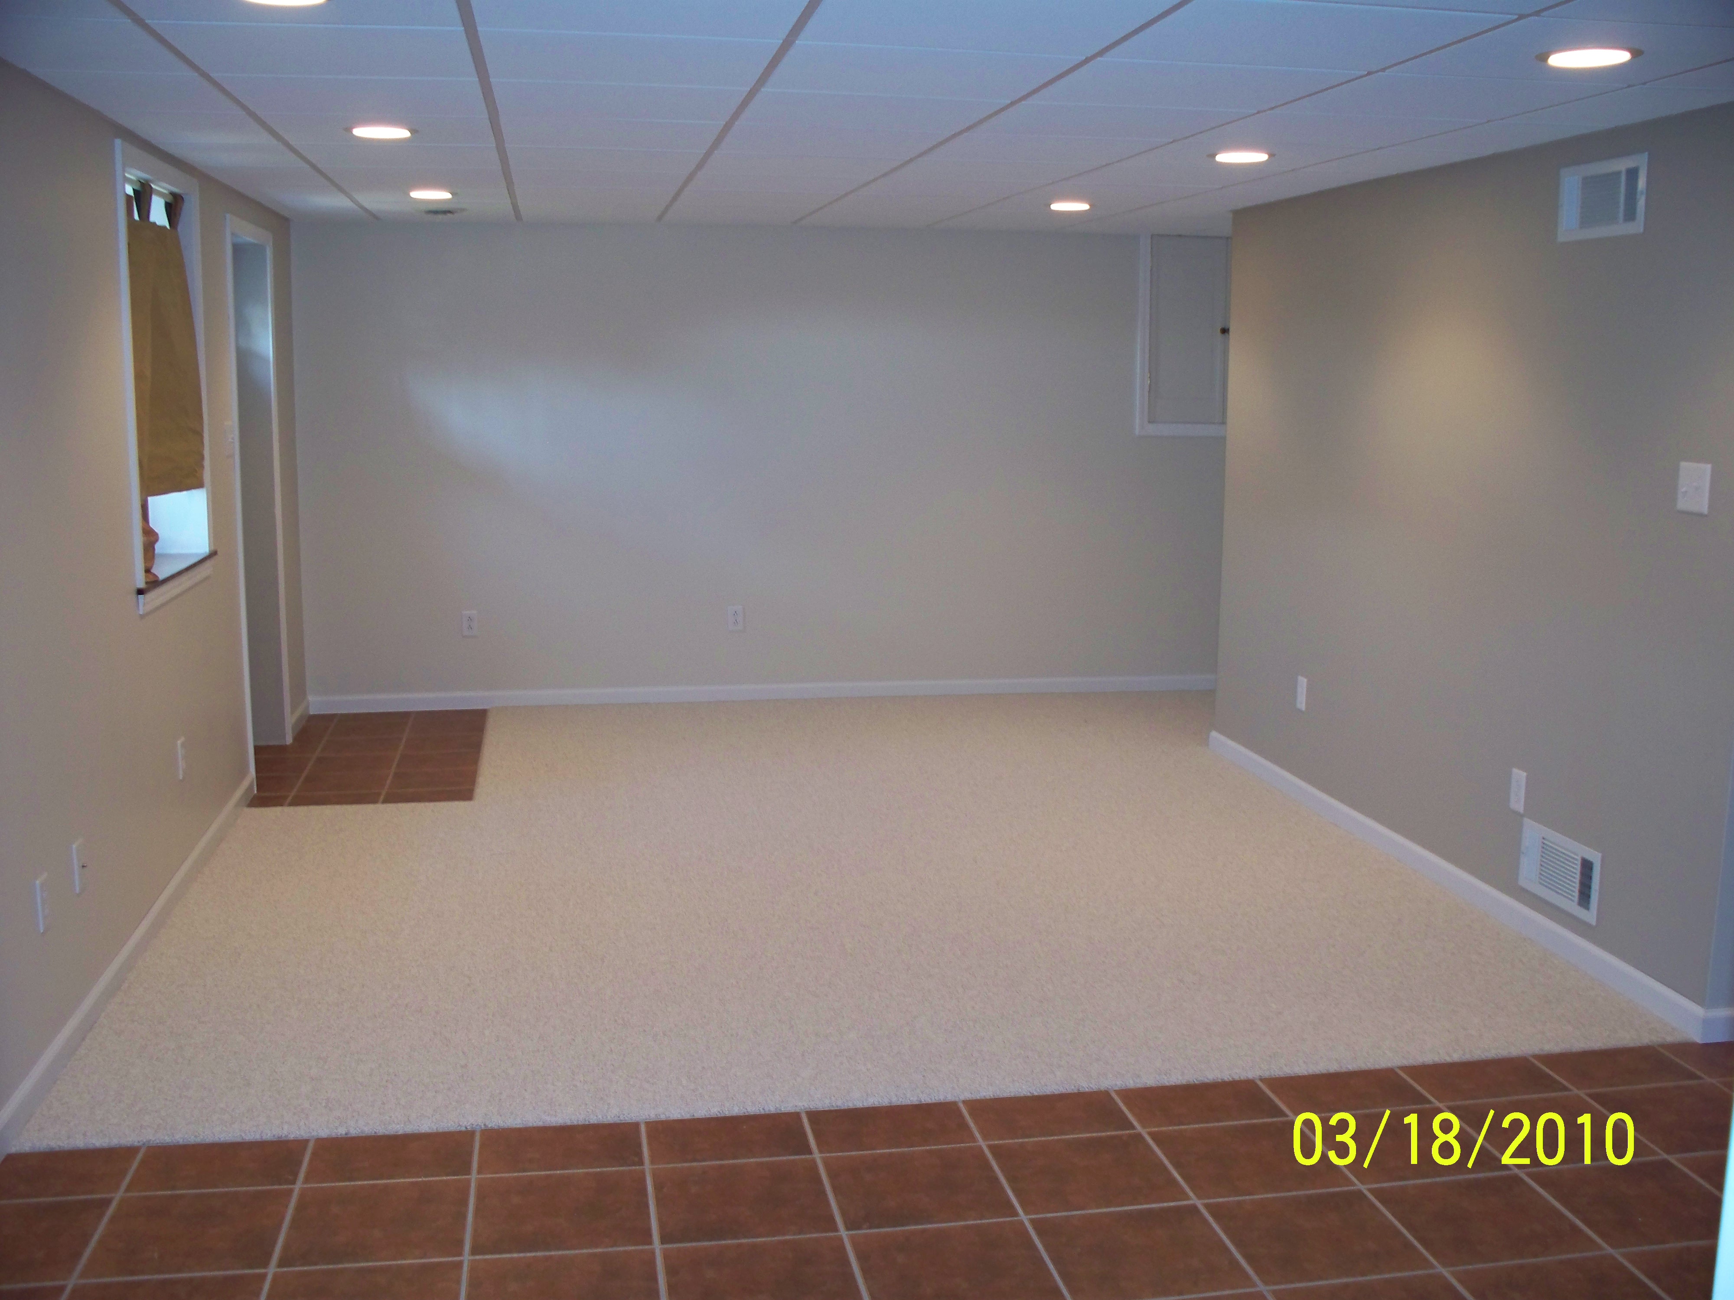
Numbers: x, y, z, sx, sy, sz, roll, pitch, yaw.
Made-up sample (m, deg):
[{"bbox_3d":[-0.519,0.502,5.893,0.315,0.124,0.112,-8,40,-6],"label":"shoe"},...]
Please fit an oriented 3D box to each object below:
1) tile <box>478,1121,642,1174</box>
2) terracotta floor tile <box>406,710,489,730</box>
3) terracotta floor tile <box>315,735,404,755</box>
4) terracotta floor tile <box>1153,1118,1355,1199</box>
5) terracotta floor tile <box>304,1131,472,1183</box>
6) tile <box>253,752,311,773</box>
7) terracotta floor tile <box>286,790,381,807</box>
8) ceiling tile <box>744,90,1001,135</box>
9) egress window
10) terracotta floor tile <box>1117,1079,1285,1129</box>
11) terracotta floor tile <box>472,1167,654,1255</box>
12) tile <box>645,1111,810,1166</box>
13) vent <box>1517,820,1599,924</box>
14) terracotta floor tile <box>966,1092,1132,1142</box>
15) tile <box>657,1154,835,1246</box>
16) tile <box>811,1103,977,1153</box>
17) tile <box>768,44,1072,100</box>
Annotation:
[{"bbox_3d":[-0.606,0.991,3.576,0.330,0.010,0.212,-1,9,-10],"label":"tile"},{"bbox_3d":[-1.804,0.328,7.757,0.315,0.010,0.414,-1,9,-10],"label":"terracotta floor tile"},{"bbox_3d":[-2.062,0.396,7.349,0.330,0.010,0.330,-1,9,-10],"label":"terracotta floor tile"},{"bbox_3d":[0.740,0.995,3.508,0.322,0.010,0.322,-1,9,-10],"label":"terracotta floor tile"},{"bbox_3d":[-0.938,1.005,3.560,0.330,0.010,0.210,-1,9,-10],"label":"terracotta floor tile"},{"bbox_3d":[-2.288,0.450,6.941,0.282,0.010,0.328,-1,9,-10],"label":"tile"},{"bbox_3d":[-1.902,0.540,6.463,0.330,0.010,0.168,-1,9,-10],"label":"terracotta floor tile"},{"bbox_3d":[-0.001,-1.321,4.379,0.600,0.016,0.600,-1,9,-10],"label":"ceiling tile"},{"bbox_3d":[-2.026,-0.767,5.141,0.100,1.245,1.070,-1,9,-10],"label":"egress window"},{"bbox_3d":[0.687,0.946,3.729,0.323,0.010,0.199,-1,9,-10],"label":"terracotta floor tile"},{"bbox_3d":[-0.552,1.022,3.274,0.322,0.010,0.322,-1,9,-10],"label":"terracotta floor tile"},{"bbox_3d":[-0.278,0.978,3.598,0.322,0.010,0.211,-1,9,-10],"label":"tile"},{"bbox_3d":[1.846,0.591,4.830,0.015,0.196,0.400,-1,9,-10],"label":"vent"},{"bbox_3d":[0.381,0.984,3.784,0.330,0.010,0.210,-1,9,-10],"label":"terracotta floor tile"},{"bbox_3d":[-0.229,1.010,3.304,0.323,0.010,0.323,-1,9,-10],"label":"tile"},{"bbox_3d":[0.049,0.981,3.688,0.330,0.010,0.212,-1,9,-10],"label":"tile"},{"bbox_3d":[0.102,-1.236,3.835,0.600,0.016,0.600,-1,9,-10],"label":"tile"}]

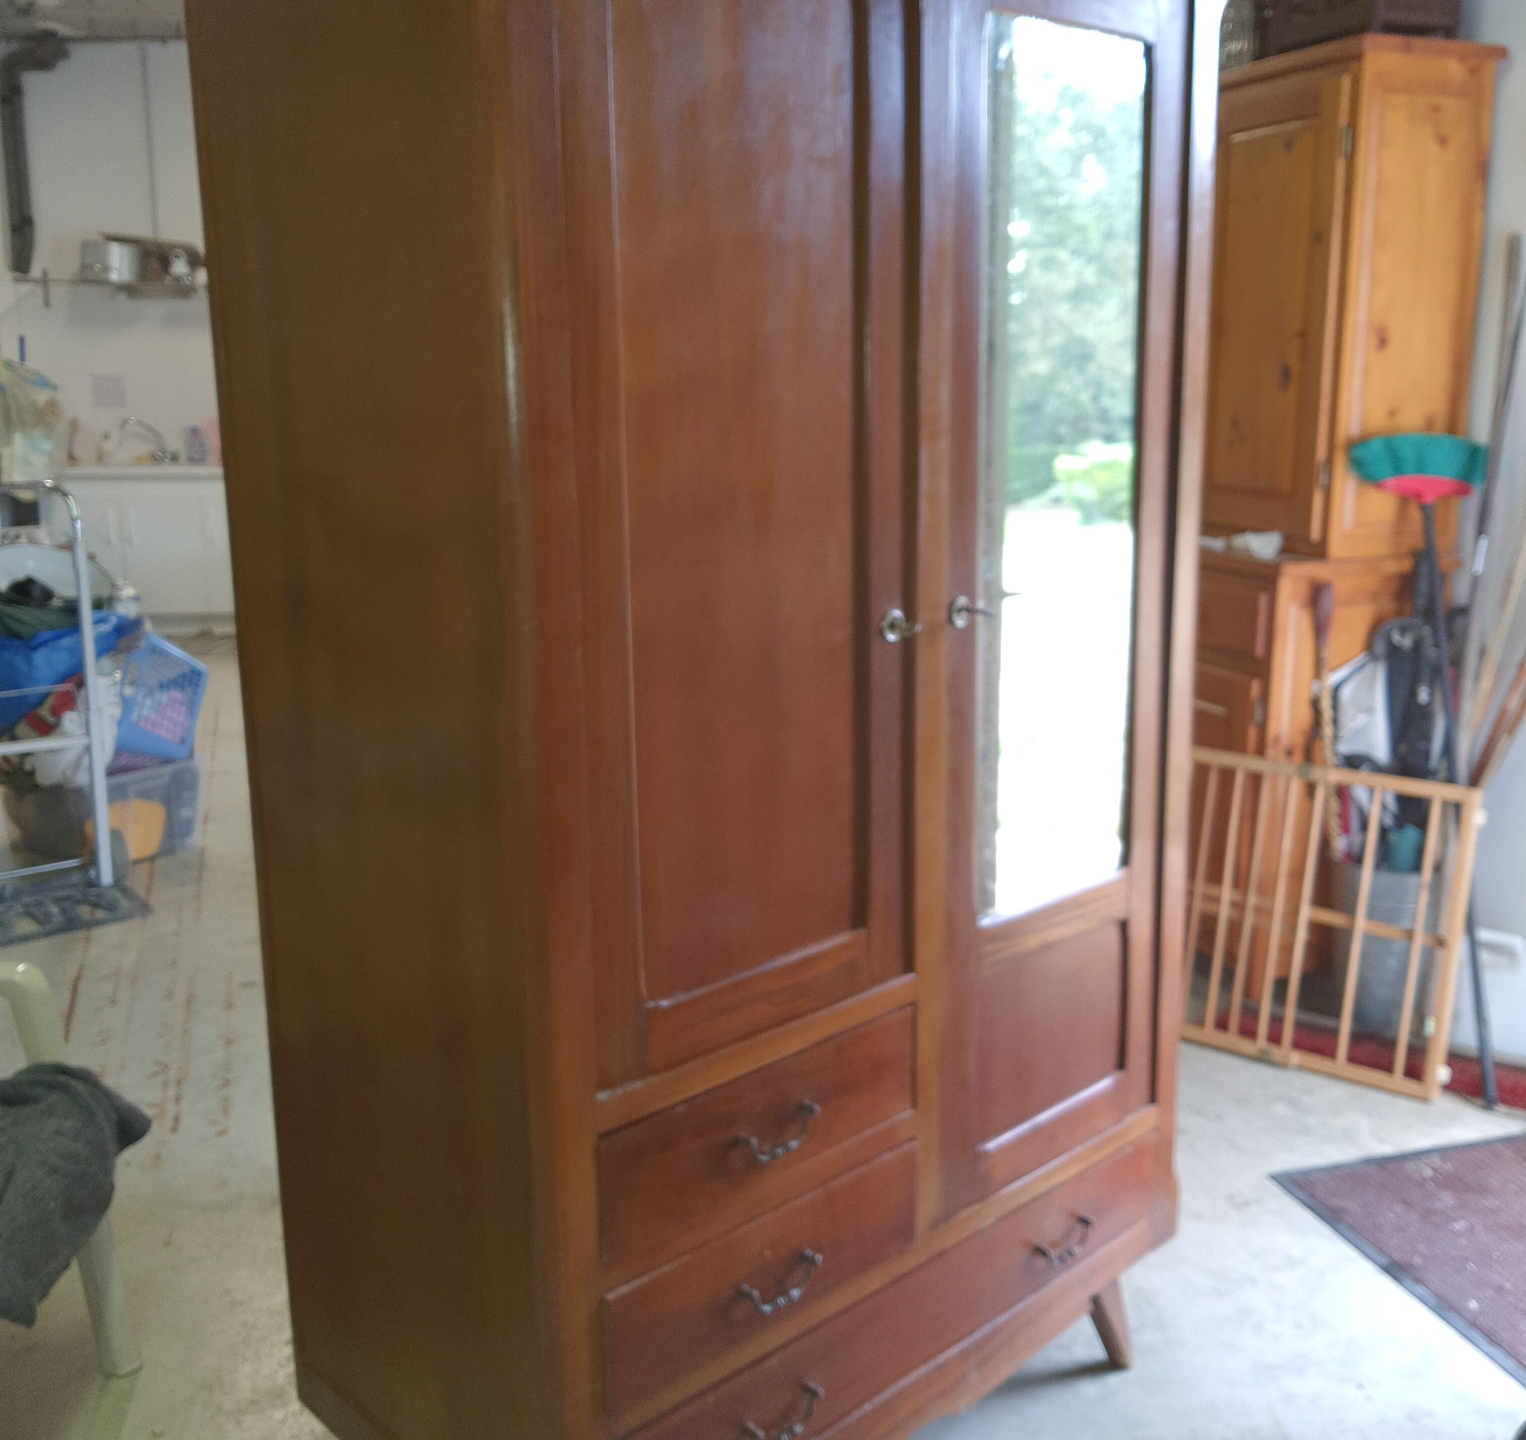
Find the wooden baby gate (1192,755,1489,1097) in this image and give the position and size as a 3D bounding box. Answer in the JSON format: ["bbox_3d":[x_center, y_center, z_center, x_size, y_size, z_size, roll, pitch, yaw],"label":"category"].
[{"bbox_3d":[1.018,0.390,3.223,0.840,0.625,0.045,9,10,35],"label":"wooden baby gate"}]

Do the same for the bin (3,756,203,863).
[{"bbox_3d":[-2.076,0.266,4.646,0.533,0.280,0.400,-12,17,-39],"label":"bin"}]

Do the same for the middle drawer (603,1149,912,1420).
[{"bbox_3d":[-0.132,0.568,1.827,0.462,0.138,0.440,-13,18,-41],"label":"middle drawer"}]

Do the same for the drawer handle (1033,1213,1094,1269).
[{"bbox_3d":[0.403,0.698,2.046,0.094,0.031,0.026,-13,18,-41],"label":"drawer handle"}]

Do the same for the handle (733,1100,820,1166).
[{"bbox_3d":[0.015,0.436,1.620,0.100,0.030,0.026,-13,18,-41],"label":"handle"}]

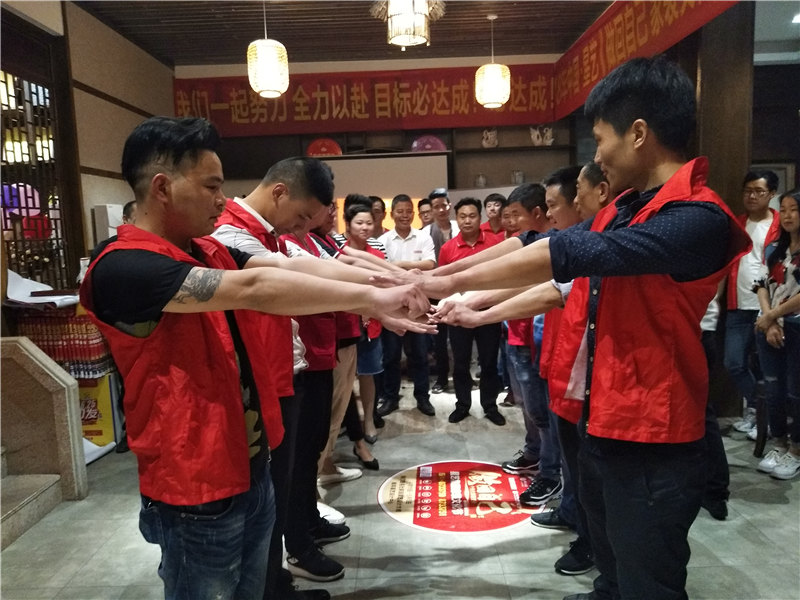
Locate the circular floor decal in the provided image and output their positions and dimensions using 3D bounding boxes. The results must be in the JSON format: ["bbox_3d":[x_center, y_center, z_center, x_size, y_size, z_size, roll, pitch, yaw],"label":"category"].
[{"bbox_3d":[0.320,1.019,3.195,0.900,0.010,0.900,-2,7,0],"label":"circular floor decal"}]

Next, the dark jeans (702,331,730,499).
[{"bbox_3d":[1.420,0.485,2.900,0.380,0.920,0.280,2,8,34],"label":"dark jeans"}]

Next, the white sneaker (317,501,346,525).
[{"bbox_3d":[-0.390,1.019,2.990,0.280,0.110,0.100,1,7,24],"label":"white sneaker"}]

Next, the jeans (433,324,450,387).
[{"bbox_3d":[0.345,0.264,5.160,0.380,0.920,0.270,-2,7,6],"label":"jeans"}]

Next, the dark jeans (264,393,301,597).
[{"bbox_3d":[-0.490,0.642,2.170,0.300,0.900,0.400,-2,7,2],"label":"dark jeans"}]

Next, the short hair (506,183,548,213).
[{"bbox_3d":[0.641,-0.510,3.020,0.220,0.170,0.180,-22,14,-24],"label":"short hair"}]

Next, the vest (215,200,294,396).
[{"bbox_3d":[-0.535,-0.026,2.120,0.340,0.670,0.500,3,7,2],"label":"vest"}]

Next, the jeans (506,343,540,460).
[{"bbox_3d":[0.700,0.484,3.160,0.300,0.880,0.420,-3,7,-7],"label":"jeans"}]

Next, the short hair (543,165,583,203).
[{"bbox_3d":[0.698,-0.469,2.460,0.220,0.180,0.180,-15,8,-7],"label":"short hair"}]

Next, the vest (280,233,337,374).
[{"bbox_3d":[-0.415,-0.018,2.520,0.310,0.600,0.480,2,7,3],"label":"vest"}]

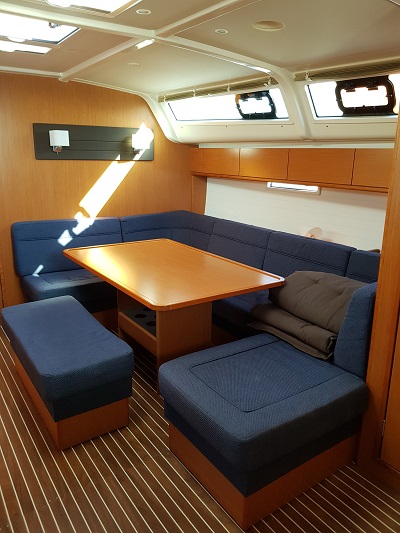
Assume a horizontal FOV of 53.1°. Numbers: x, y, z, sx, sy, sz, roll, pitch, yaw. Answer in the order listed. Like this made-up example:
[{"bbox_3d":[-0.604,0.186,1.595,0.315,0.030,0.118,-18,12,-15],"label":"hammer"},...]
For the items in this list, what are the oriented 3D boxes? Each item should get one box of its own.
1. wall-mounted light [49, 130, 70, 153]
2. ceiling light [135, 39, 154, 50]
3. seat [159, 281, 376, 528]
[{"bbox_3d":[-1.222,-1.087,3.503,0.135,0.180,0.120,-9,18,-34],"label":"wall-mounted light"},{"bbox_3d":[-0.342,-1.358,2.448,0.050,0.028,0.190,-9,18,-34],"label":"ceiling light"},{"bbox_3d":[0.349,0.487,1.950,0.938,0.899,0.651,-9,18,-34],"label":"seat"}]

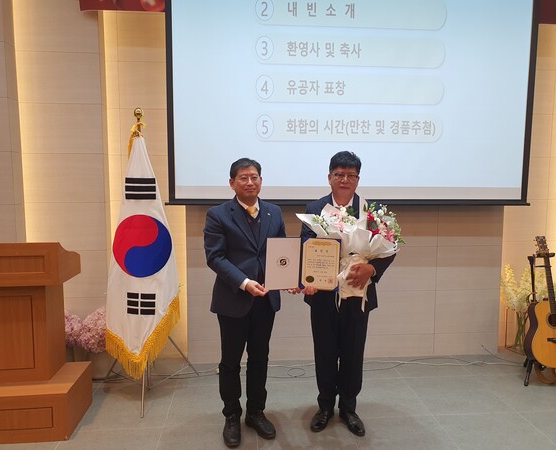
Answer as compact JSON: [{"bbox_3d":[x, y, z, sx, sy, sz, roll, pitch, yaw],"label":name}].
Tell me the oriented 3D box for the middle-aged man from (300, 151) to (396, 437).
[{"bbox_3d":[0.438,0.425,2.840,0.580,1.750,0.430,0,5,2],"label":"middle-aged man"}]

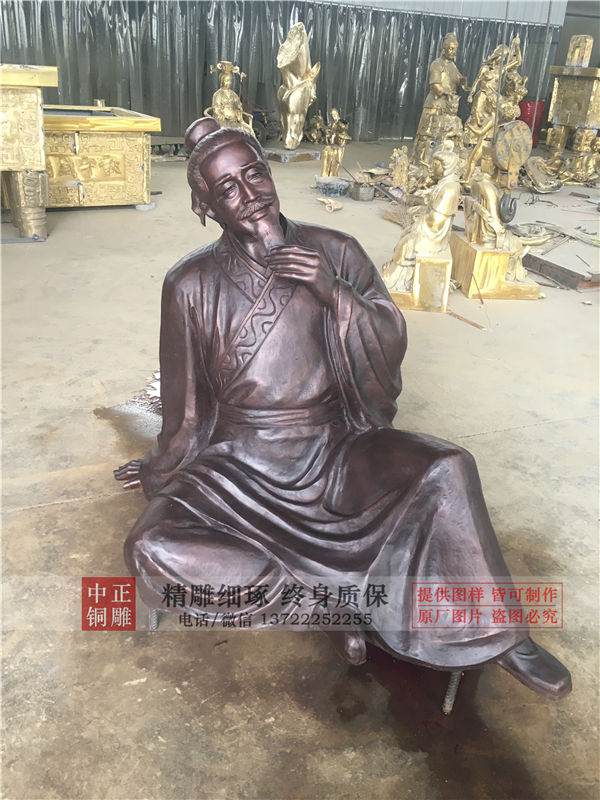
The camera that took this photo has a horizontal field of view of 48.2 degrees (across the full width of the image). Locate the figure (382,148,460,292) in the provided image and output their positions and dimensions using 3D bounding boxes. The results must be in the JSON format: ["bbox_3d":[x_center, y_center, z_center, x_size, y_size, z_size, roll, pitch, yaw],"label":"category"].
[{"bbox_3d":[0.720,-1.092,4.143,0.419,0.937,0.533,4,26,3],"label":"figure"}]

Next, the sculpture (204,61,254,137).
[{"bbox_3d":[-1.123,-4.686,10.806,0.787,1.407,0.737,-10,29,-25],"label":"sculpture"}]

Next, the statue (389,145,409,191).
[{"bbox_3d":[1.240,-2.837,8.243,0.229,0.528,0.178,5,26,4],"label":"statue"}]

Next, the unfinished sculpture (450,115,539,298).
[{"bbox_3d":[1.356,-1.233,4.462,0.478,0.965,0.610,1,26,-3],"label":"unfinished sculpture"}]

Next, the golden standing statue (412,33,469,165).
[{"bbox_3d":[2.243,-4.733,10.633,0.711,1.927,0.660,-16,32,-34],"label":"golden standing statue"}]

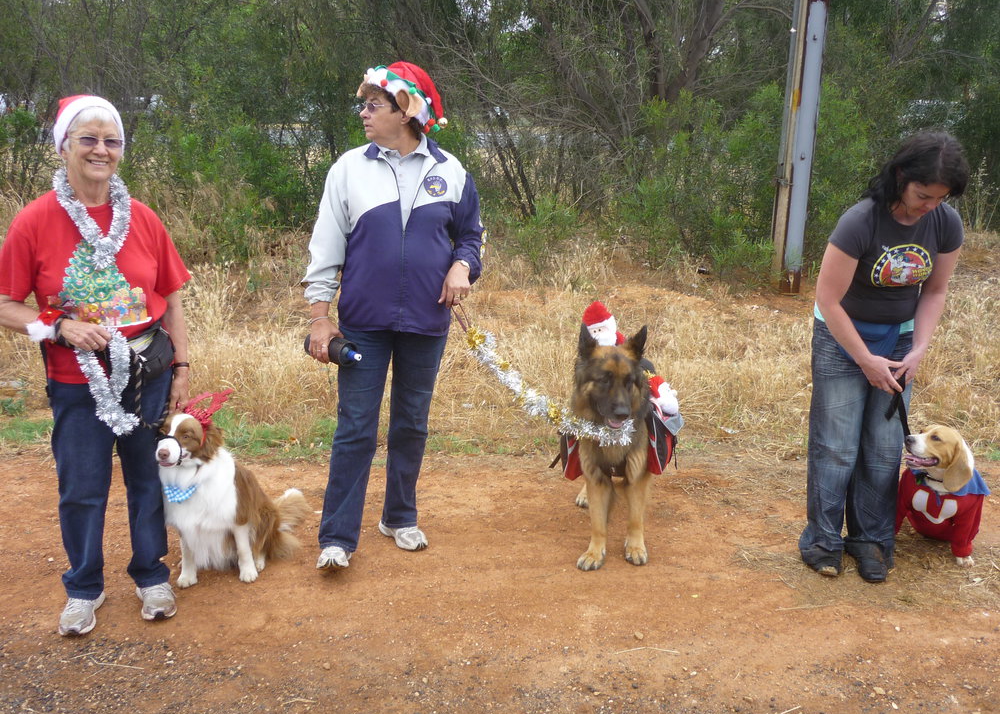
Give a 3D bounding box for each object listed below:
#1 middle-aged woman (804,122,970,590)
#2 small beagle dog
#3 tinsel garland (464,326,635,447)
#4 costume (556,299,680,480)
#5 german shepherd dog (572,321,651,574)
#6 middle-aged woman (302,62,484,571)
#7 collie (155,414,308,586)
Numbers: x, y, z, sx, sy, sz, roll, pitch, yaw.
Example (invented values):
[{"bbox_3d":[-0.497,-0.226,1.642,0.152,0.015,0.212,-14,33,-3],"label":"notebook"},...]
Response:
[{"bbox_3d":[1.235,0.015,3.111,0.500,1.470,0.440,3,14,7],"label":"middle-aged woman"},{"bbox_3d":[1.577,0.444,3.401,0.270,0.510,0.440,11,17,34],"label":"small beagle dog"},{"bbox_3d":[0.155,0.097,3.136,0.560,0.330,0.260,1,14,0],"label":"tinsel garland"},{"bbox_3d":[0.423,0.112,3.427,0.460,0.600,0.420,2,14,6],"label":"costume"},{"bbox_3d":[0.406,0.223,3.475,0.320,0.860,0.980,2,14,4],"label":"german shepherd dog"},{"bbox_3d":[-0.348,-0.116,3.147,0.600,1.650,0.420,0,14,-3],"label":"middle-aged woman"},{"bbox_3d":[-0.838,0.418,3.200,0.320,0.570,0.570,6,15,21],"label":"collie"}]

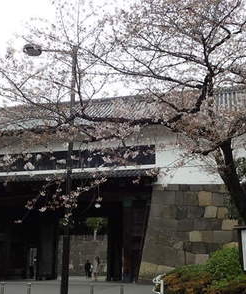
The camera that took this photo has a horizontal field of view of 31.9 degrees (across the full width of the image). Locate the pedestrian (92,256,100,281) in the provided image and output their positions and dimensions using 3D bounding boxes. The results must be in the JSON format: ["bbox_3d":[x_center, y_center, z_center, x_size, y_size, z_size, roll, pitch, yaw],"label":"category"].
[{"bbox_3d":[-1.924,8.485,30.000,0.480,1.620,0.500,-4,-16,16],"label":"pedestrian"}]

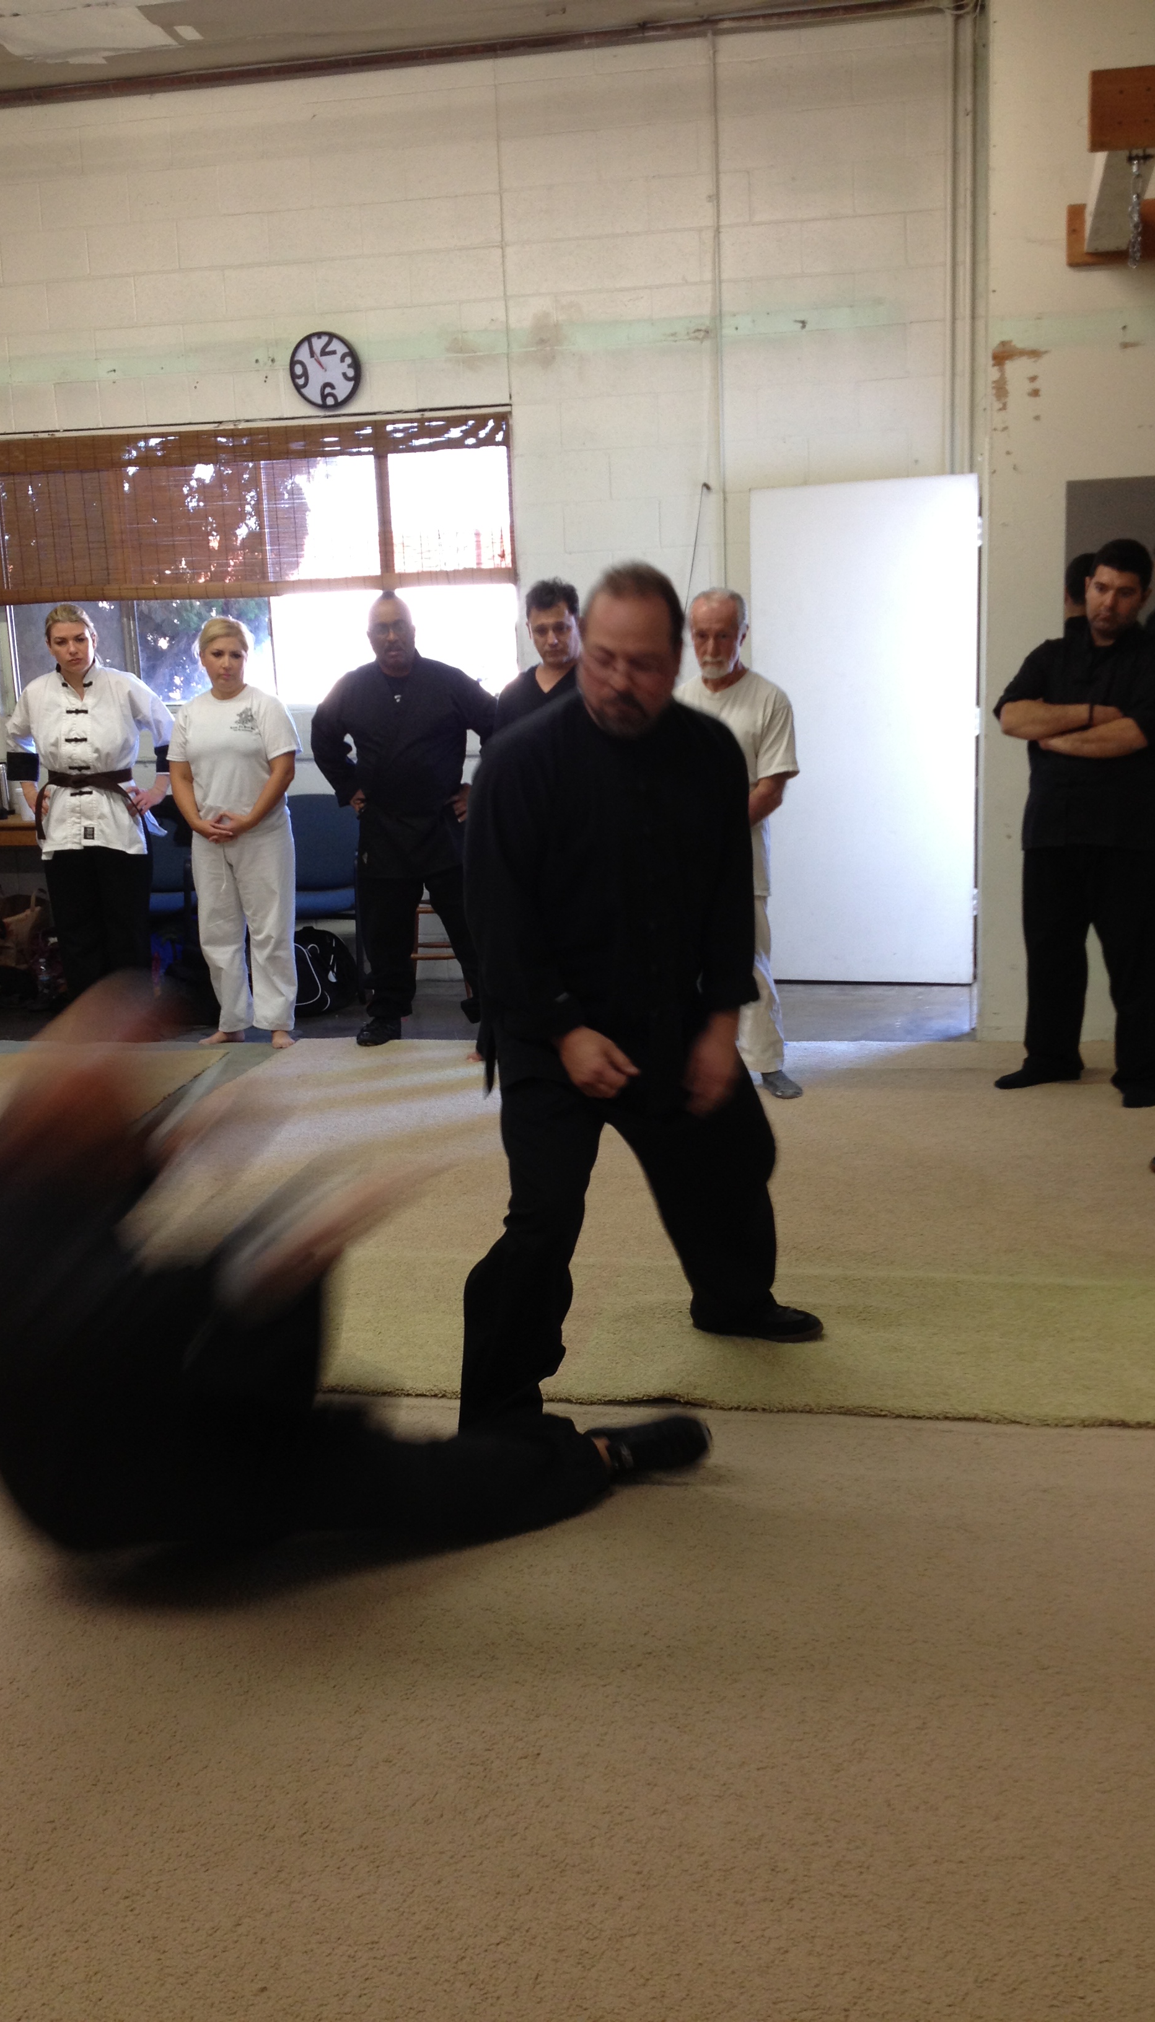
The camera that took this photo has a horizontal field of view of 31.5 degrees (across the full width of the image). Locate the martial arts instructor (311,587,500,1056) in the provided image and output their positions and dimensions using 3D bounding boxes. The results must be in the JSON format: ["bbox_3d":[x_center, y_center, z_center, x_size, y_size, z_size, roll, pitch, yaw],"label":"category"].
[{"bbox_3d":[-0.627,-0.725,7.660,0.710,1.670,0.480,0,12,9],"label":"martial arts instructor"}]

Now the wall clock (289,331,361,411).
[{"bbox_3d":[-1.052,-2.670,8.532,0.312,0.312,0.045,1,12,14],"label":"wall clock"}]

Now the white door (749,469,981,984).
[{"bbox_3d":[1.172,-1.111,8.343,0.905,2.030,0.050,0,13,13],"label":"white door"}]

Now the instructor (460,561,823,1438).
[{"bbox_3d":[0.124,-0.027,4.106,0.750,1.700,0.780,-4,11,-7],"label":"instructor"}]

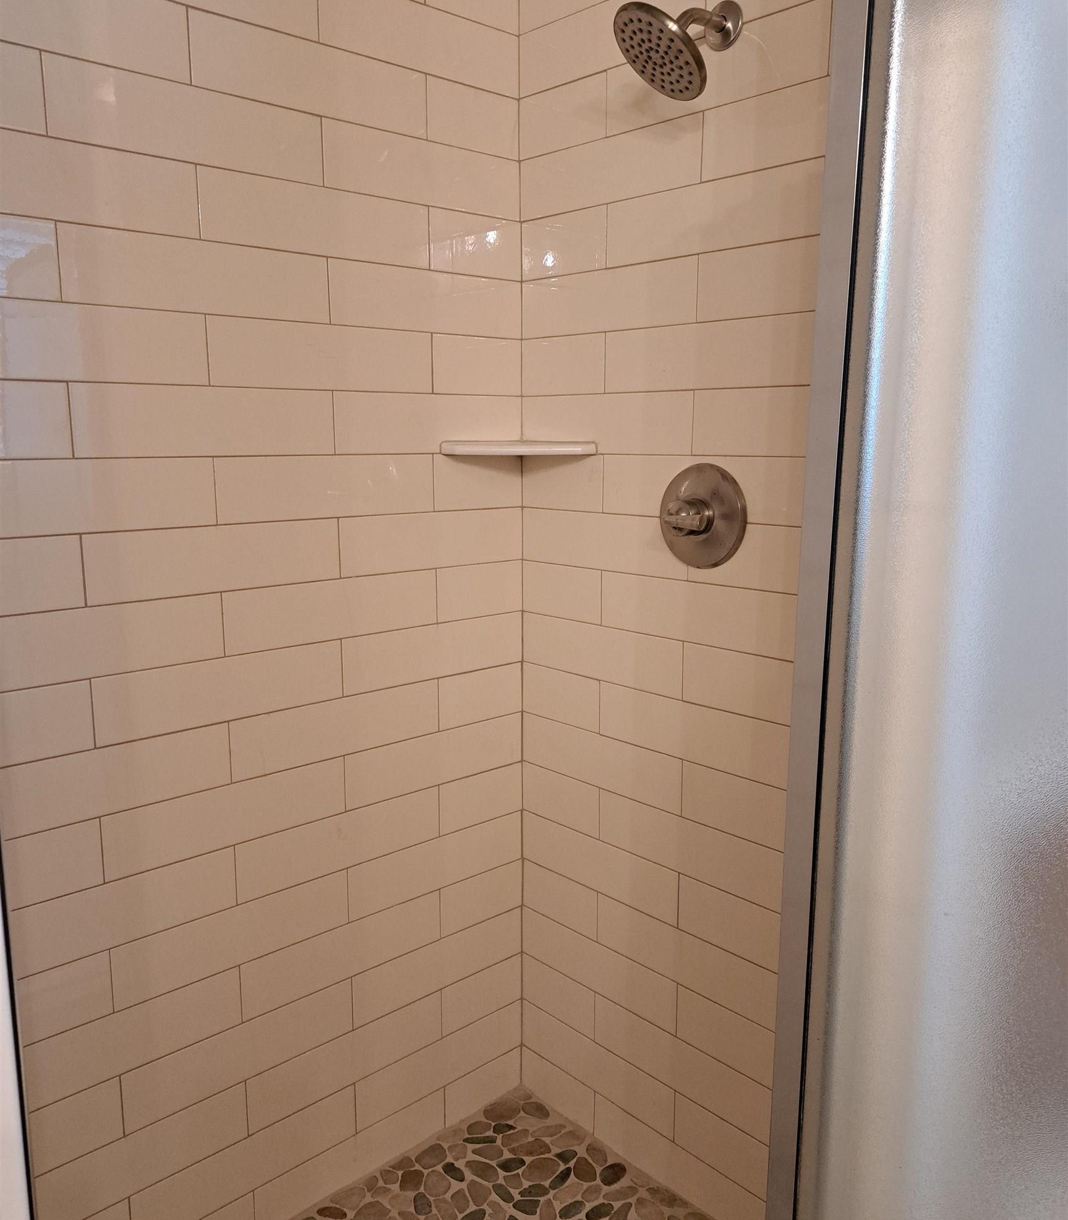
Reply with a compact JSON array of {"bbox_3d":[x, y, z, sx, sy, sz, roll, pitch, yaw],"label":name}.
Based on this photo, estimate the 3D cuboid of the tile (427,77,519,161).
[{"bbox_3d":[-0.103,-0.848,1.718,0.207,0.101,0.010,-9,14,-42],"label":"tile"}]

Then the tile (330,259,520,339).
[{"bbox_3d":[-0.176,-0.529,1.699,0.404,0.101,0.010,-9,13,-42],"label":"tile"}]

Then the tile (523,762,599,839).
[{"bbox_3d":[0.053,0.366,1.916,0.010,0.101,0.210,-9,13,-42],"label":"tile"}]

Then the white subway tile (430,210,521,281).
[{"bbox_3d":[-0.103,-0.643,1.747,0.207,0.101,0.010,-9,13,-42],"label":"white subway tile"}]

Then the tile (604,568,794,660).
[{"bbox_3d":[0.263,0.005,1.622,0.010,0.101,0.404,-9,13,-42],"label":"tile"}]

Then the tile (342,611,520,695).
[{"bbox_3d":[-0.176,0.075,1.806,0.404,0.101,0.010,-9,13,-42],"label":"tile"}]

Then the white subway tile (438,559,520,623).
[{"bbox_3d":[-0.104,-0.035,1.863,0.207,0.101,0.010,-9,14,-42],"label":"white subway tile"}]

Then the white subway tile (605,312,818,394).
[{"bbox_3d":[0.265,-0.397,1.550,0.010,0.101,0.404,-9,13,-42],"label":"white subway tile"}]

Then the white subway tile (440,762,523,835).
[{"bbox_3d":[-0.105,0.371,1.935,0.207,0.101,0.010,-9,14,-42],"label":"white subway tile"}]

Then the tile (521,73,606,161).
[{"bbox_3d":[0.053,-0.851,1.714,0.010,0.102,0.209,-9,14,-42],"label":"tile"}]

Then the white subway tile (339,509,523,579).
[{"bbox_3d":[-0.178,-0.126,1.785,0.404,0.102,0.010,-9,14,-41],"label":"white subway tile"}]

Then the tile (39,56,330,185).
[{"bbox_3d":[-0.482,-0.689,1.408,0.404,0.102,0.010,-9,14,-41],"label":"tile"}]

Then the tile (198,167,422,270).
[{"bbox_3d":[-0.331,-0.608,1.549,0.406,0.101,0.010,-9,14,-42],"label":"tile"}]

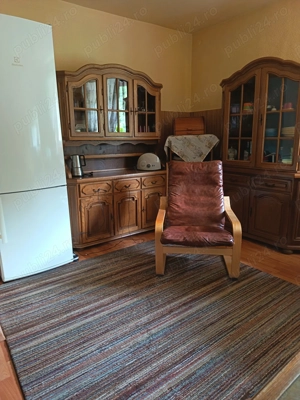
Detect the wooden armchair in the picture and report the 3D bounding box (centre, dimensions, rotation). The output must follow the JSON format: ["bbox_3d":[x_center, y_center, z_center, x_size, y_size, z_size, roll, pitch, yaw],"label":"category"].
[{"bbox_3d":[0.442,0.119,2.661,0.705,0.915,0.820,1,13,6],"label":"wooden armchair"}]

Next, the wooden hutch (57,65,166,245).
[{"bbox_3d":[-0.394,-0.542,3.311,1.240,1.930,0.480,-10,16,-35],"label":"wooden hutch"}]

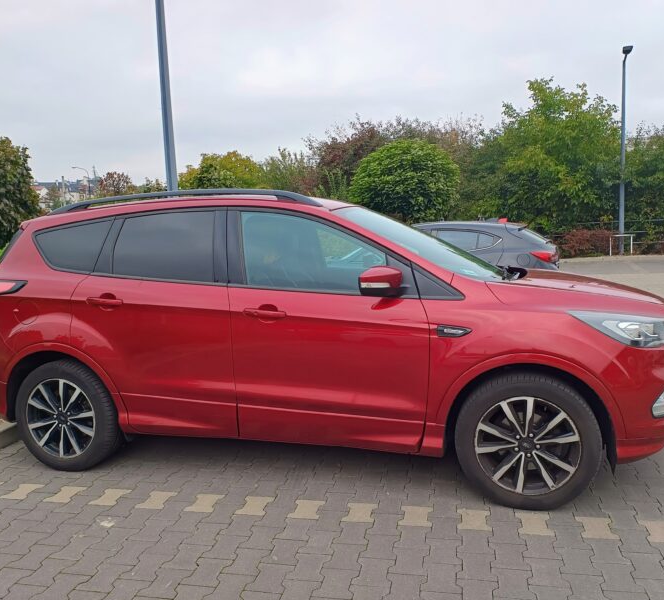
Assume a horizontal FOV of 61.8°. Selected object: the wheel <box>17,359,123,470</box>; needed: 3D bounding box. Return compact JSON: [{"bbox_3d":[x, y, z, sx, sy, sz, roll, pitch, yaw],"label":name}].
[{"bbox_3d":[-1.627,0.709,3.476,0.690,0.690,0.240,0,7,15],"label":"wheel"}]

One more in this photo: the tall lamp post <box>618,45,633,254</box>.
[{"bbox_3d":[11.123,-5.595,20.963,0.280,7.740,0.450,-6,8,-30],"label":"tall lamp post"}]

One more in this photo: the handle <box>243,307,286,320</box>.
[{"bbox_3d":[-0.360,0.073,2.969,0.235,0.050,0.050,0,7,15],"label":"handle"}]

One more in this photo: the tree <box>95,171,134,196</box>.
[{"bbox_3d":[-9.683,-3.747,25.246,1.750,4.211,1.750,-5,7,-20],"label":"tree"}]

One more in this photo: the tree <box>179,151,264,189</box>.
[{"bbox_3d":[-5.874,-5.194,30.341,4.700,5.826,4.500,-3,7,-10],"label":"tree"}]

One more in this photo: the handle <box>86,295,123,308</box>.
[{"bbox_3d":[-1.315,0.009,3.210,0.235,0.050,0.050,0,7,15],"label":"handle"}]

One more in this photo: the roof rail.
[{"bbox_3d":[-0.943,-0.581,3.324,1.840,0.130,0.080,0,7,15],"label":"roof rail"}]

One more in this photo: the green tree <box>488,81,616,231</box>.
[{"bbox_3d":[10.769,-6.647,26.964,6.100,7.928,5.500,1,7,22],"label":"green tree"}]

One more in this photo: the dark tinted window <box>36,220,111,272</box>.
[{"bbox_3d":[-1.587,-0.321,3.386,0.610,0.323,0.060,0,-9,20],"label":"dark tinted window"}]

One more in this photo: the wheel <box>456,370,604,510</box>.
[{"bbox_3d":[0.975,0.700,2.795,0.685,0.685,0.235,0,7,15],"label":"wheel"}]

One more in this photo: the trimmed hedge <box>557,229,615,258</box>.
[{"bbox_3d":[10.762,-2.394,23.575,2.250,1.279,1.200,-2,7,0],"label":"trimmed hedge"}]

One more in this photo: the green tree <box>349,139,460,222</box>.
[{"bbox_3d":[2.127,-2.633,16.106,3.100,3.950,3.100,0,7,15],"label":"green tree"}]

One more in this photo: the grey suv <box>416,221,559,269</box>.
[{"bbox_3d":[1.284,-0.490,9.112,4.460,1.460,1.800,0,7,15],"label":"grey suv"}]

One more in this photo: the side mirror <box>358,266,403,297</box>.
[{"bbox_3d":[0.238,-0.094,2.695,0.190,0.155,0.230,0,7,15],"label":"side mirror"}]

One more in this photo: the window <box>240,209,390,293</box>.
[{"bbox_3d":[-0.121,-0.257,2.953,0.820,0.470,0.070,0,-14,15],"label":"window"}]

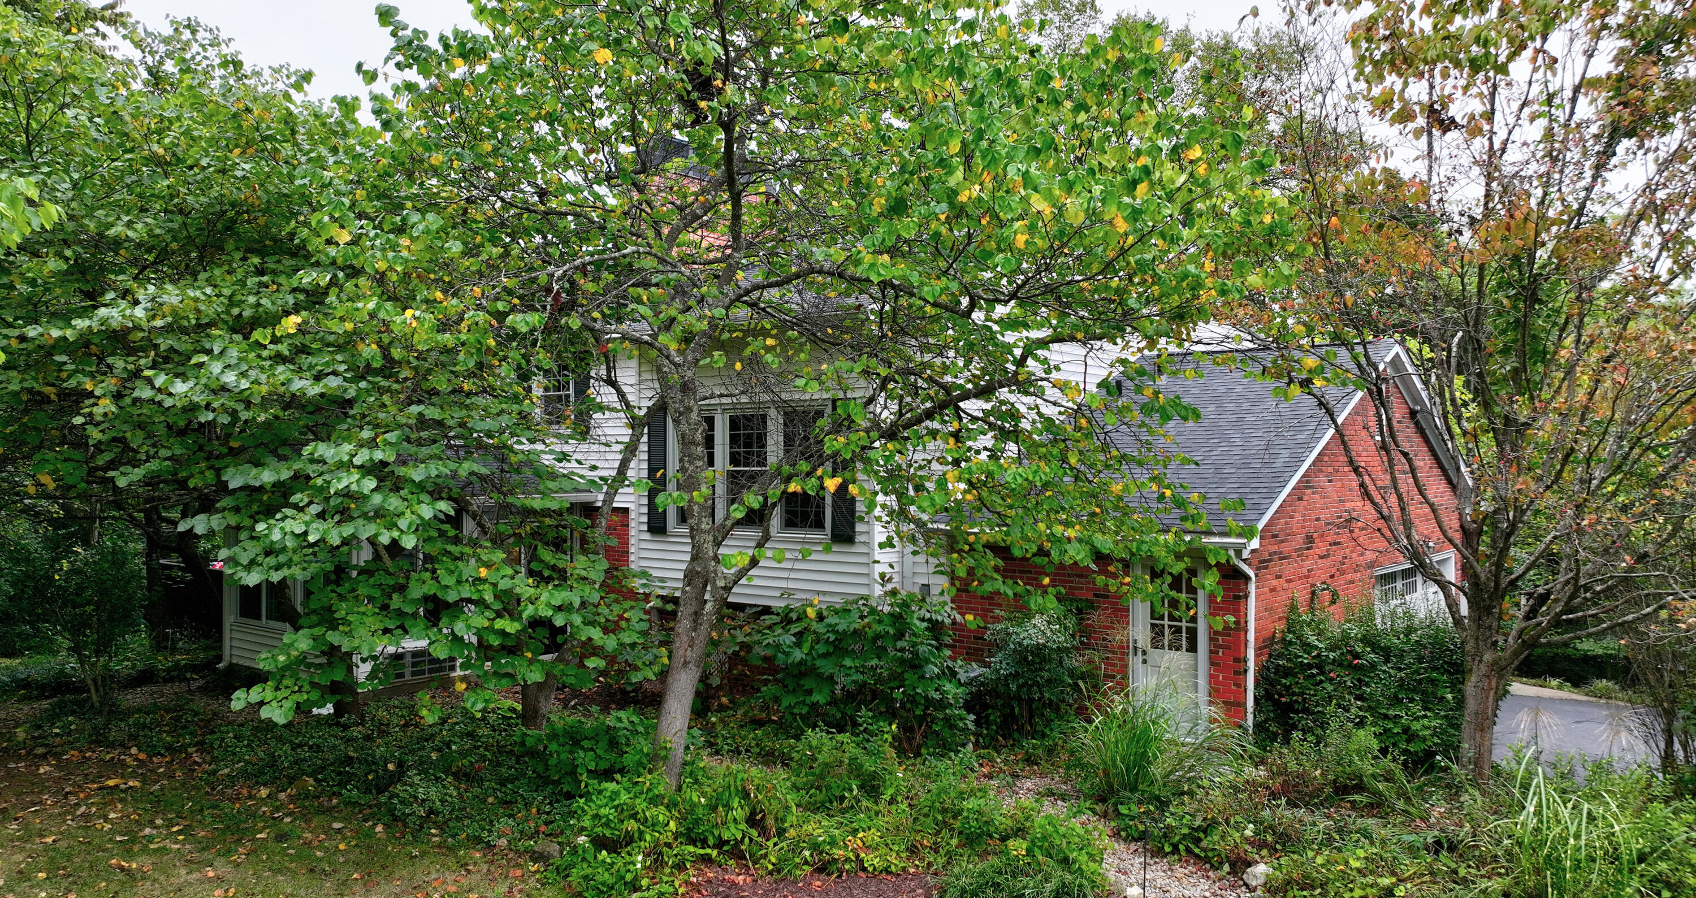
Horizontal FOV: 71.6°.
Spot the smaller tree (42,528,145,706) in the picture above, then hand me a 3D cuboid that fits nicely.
[{"bbox_3d":[-10.000,2.230,15.600,1.250,2.350,1.250,0,0,-33],"label":"smaller tree"}]

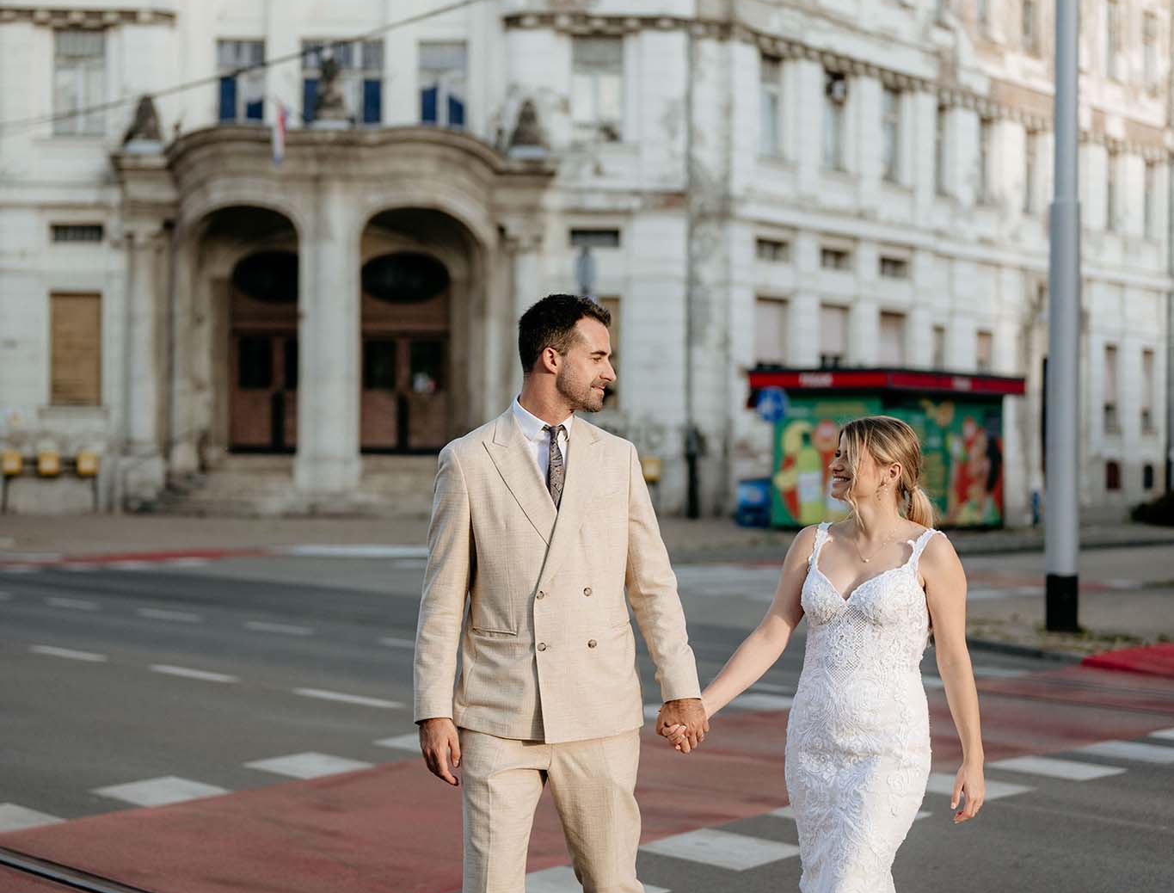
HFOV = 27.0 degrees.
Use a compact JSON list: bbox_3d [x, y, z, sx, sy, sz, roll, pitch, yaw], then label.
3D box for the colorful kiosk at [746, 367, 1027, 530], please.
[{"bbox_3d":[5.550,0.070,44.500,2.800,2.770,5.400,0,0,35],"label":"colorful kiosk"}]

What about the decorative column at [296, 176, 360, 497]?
[{"bbox_3d":[-5.463,-2.318,51.500,1.330,6.750,1.200,1,0,0],"label":"decorative column"}]

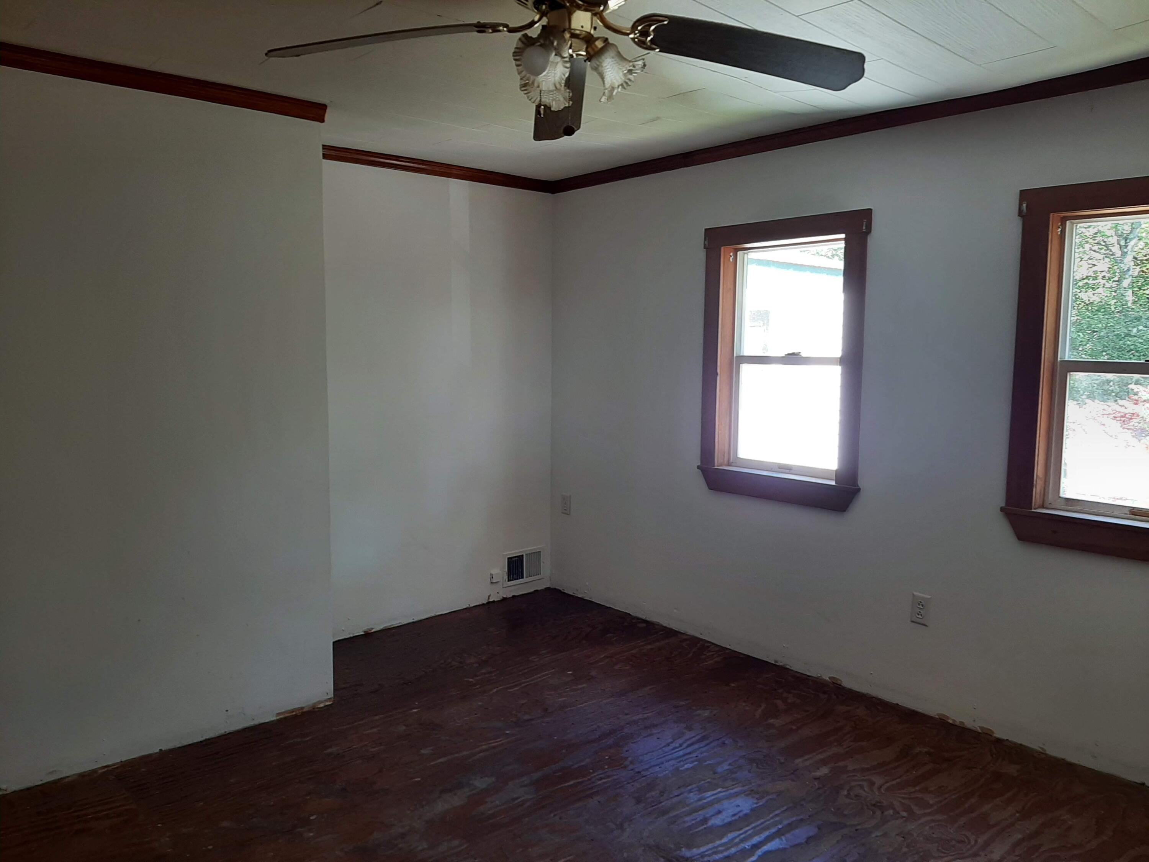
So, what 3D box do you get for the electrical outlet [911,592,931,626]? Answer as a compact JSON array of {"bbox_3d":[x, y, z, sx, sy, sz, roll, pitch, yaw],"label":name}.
[{"bbox_3d":[1.306,0.676,3.260,0.012,0.114,0.070,-5,8,-41],"label":"electrical outlet"}]

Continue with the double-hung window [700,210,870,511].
[{"bbox_3d":[0.906,-0.295,3.709,0.153,1.184,0.836,-5,8,-41],"label":"double-hung window"}]

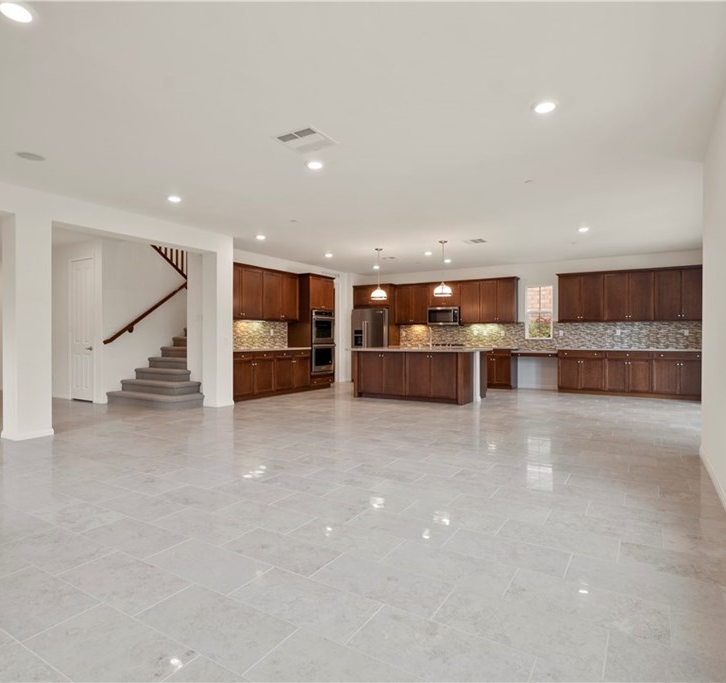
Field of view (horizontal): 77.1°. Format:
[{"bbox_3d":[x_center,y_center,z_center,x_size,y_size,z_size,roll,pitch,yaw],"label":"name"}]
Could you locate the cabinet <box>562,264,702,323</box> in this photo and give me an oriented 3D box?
[{"bbox_3d":[5.197,-0.884,8.935,2.510,0.993,0.355,0,0,32],"label":"cabinet"}]

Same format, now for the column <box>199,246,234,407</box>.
[{"bbox_3d":[-2.364,-0.189,7.534,0.320,2.500,0.360,0,0,32],"label":"column"}]

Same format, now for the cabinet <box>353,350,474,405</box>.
[{"bbox_3d":[0.886,0.602,8.225,2.091,0.880,0.602,0,0,32],"label":"cabinet"}]

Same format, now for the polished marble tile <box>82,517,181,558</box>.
[{"bbox_3d":[-1.287,1.107,2.570,0.606,0.012,0.302,0,0,31],"label":"polished marble tile"}]

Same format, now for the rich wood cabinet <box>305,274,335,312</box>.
[{"bbox_3d":[-1.115,-1.012,9.838,0.630,0.743,0.880,0,0,32],"label":"rich wood cabinet"}]

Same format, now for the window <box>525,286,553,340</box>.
[{"bbox_3d":[3.754,-0.612,9.681,0.547,1.139,0.099,0,0,32],"label":"window"}]

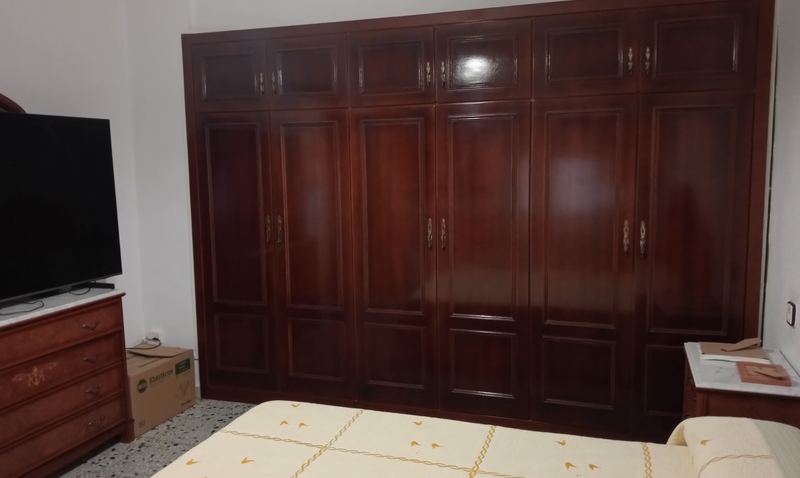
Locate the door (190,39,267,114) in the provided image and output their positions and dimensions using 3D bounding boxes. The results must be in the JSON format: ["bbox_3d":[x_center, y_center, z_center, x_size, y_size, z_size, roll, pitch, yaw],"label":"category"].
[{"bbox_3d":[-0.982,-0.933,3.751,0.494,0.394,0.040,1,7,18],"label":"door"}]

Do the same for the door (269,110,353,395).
[{"bbox_3d":[-0.496,0.104,3.719,0.494,1.673,0.040,1,7,18],"label":"door"}]

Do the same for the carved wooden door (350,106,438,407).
[{"bbox_3d":[-0.027,0.116,3.564,0.494,1.673,0.040,1,7,18],"label":"carved wooden door"}]

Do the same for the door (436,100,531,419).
[{"bbox_3d":[0.442,0.127,3.409,0.494,1.673,0.040,1,7,18],"label":"door"}]

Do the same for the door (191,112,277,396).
[{"bbox_3d":[-0.966,0.093,3.874,0.494,1.673,0.040,1,7,18],"label":"door"}]

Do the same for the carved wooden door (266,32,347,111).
[{"bbox_3d":[-0.512,-0.921,3.595,0.494,0.394,0.040,1,7,18],"label":"carved wooden door"}]

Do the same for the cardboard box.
[{"bbox_3d":[-1.519,0.871,3.768,0.366,0.348,0.529,1,7,18],"label":"cardboard box"}]

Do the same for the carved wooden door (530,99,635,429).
[{"bbox_3d":[0.911,0.138,3.253,0.494,1.673,0.040,1,7,18],"label":"carved wooden door"}]

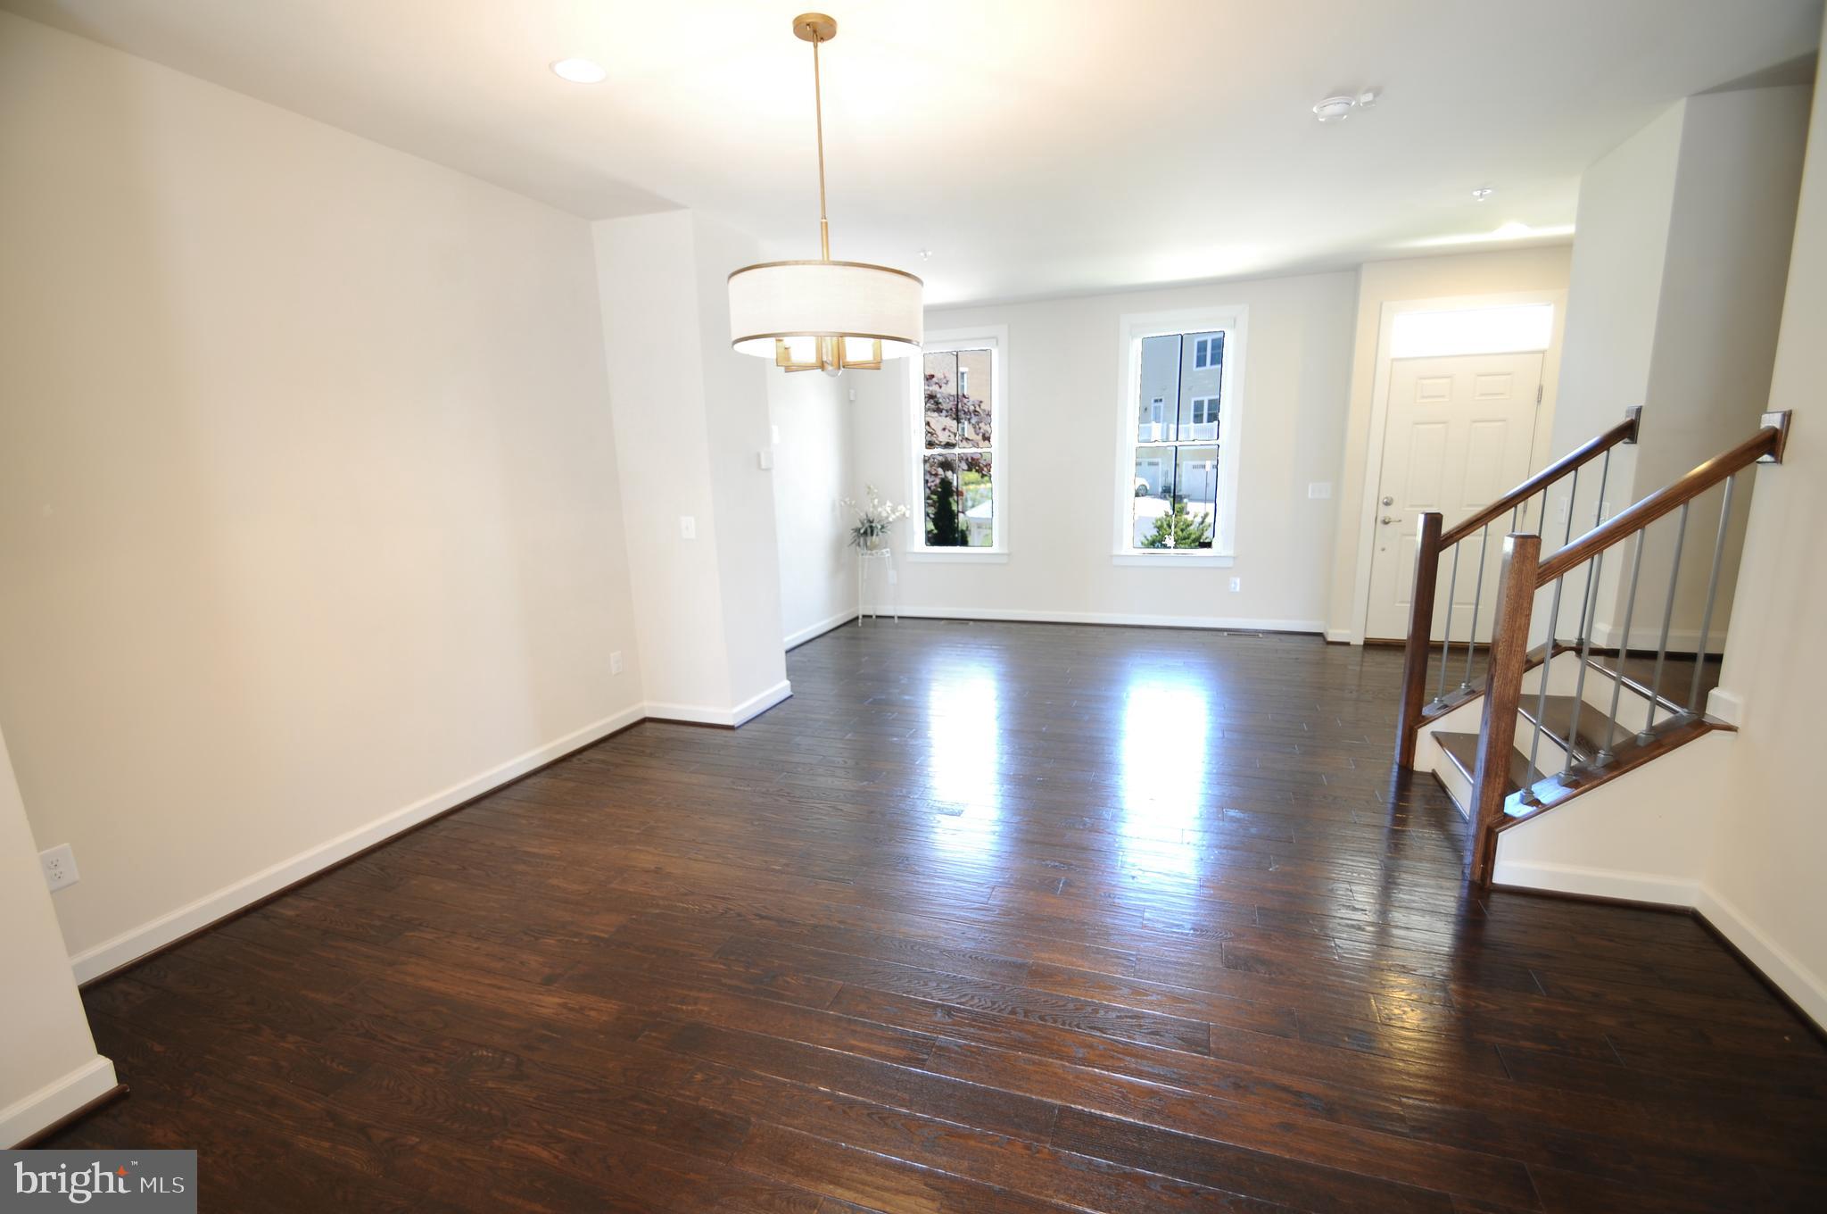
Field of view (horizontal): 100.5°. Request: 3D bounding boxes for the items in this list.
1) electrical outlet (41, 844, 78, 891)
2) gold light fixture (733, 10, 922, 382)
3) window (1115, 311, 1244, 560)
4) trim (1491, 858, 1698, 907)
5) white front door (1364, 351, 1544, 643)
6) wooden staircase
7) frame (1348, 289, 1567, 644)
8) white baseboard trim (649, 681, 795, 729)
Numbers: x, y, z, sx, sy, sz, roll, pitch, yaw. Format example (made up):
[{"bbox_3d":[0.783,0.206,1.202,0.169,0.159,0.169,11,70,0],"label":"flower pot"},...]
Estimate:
[{"bbox_3d":[-2.530,0.778,2.245,0.010,0.119,0.074,3,13,21],"label":"electrical outlet"},{"bbox_3d":[-0.276,-1.212,2.302,0.650,0.982,0.650,3,13,21],"label":"gold light fixture"},{"bbox_3d":[2.127,-1.346,6.121,0.939,1.949,0.110,3,13,21],"label":"window"},{"bbox_3d":[2.229,0.918,2.497,0.545,0.101,0.020,3,13,21],"label":"trim"},{"bbox_3d":[3.772,-0.720,5.359,0.885,2.006,0.050,3,13,21],"label":"white front door"},{"bbox_3d":[2.408,0.084,2.864,0.681,1.599,1.125,3,13,21],"label":"wooden staircase"},{"bbox_3d":[3.745,-0.882,5.330,1.030,2.414,0.120,3,13,21],"label":"frame"},{"bbox_3d":[-1.179,0.561,4.648,0.643,0.112,0.650,3,13,21],"label":"white baseboard trim"}]

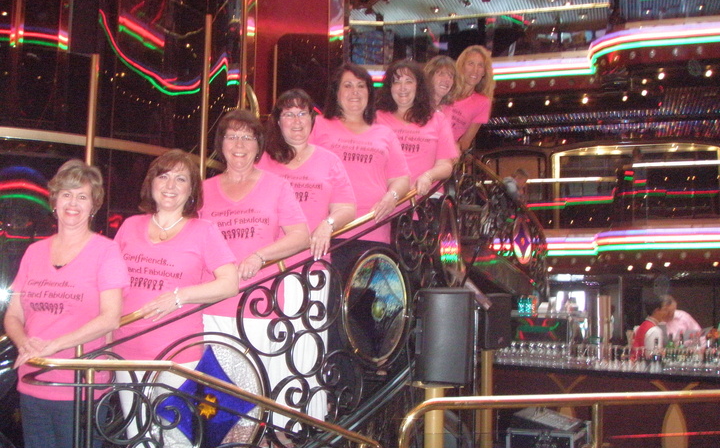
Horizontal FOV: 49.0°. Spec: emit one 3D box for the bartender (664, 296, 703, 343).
[{"bbox_3d":[3.470,1.621,8.419,0.540,1.680,0.480,-3,-7,37],"label":"bartender"}]

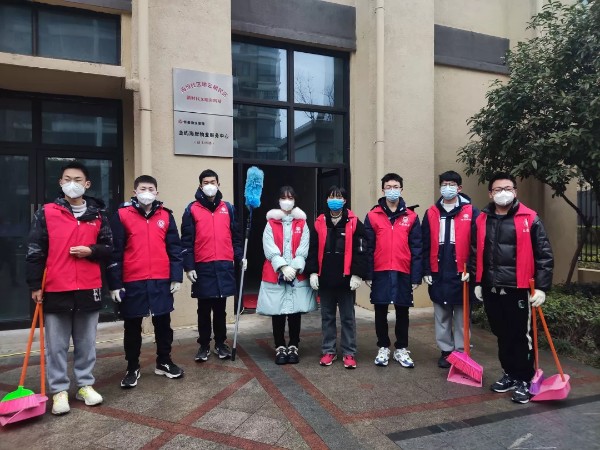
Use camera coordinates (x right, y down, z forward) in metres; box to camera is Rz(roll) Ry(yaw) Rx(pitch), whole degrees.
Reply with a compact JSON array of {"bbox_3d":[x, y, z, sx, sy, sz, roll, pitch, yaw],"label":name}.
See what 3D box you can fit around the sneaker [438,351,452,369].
[{"bbox_3d":[1.349,1.219,4.018,0.110,0.120,0.280,0,2,20],"label":"sneaker"}]

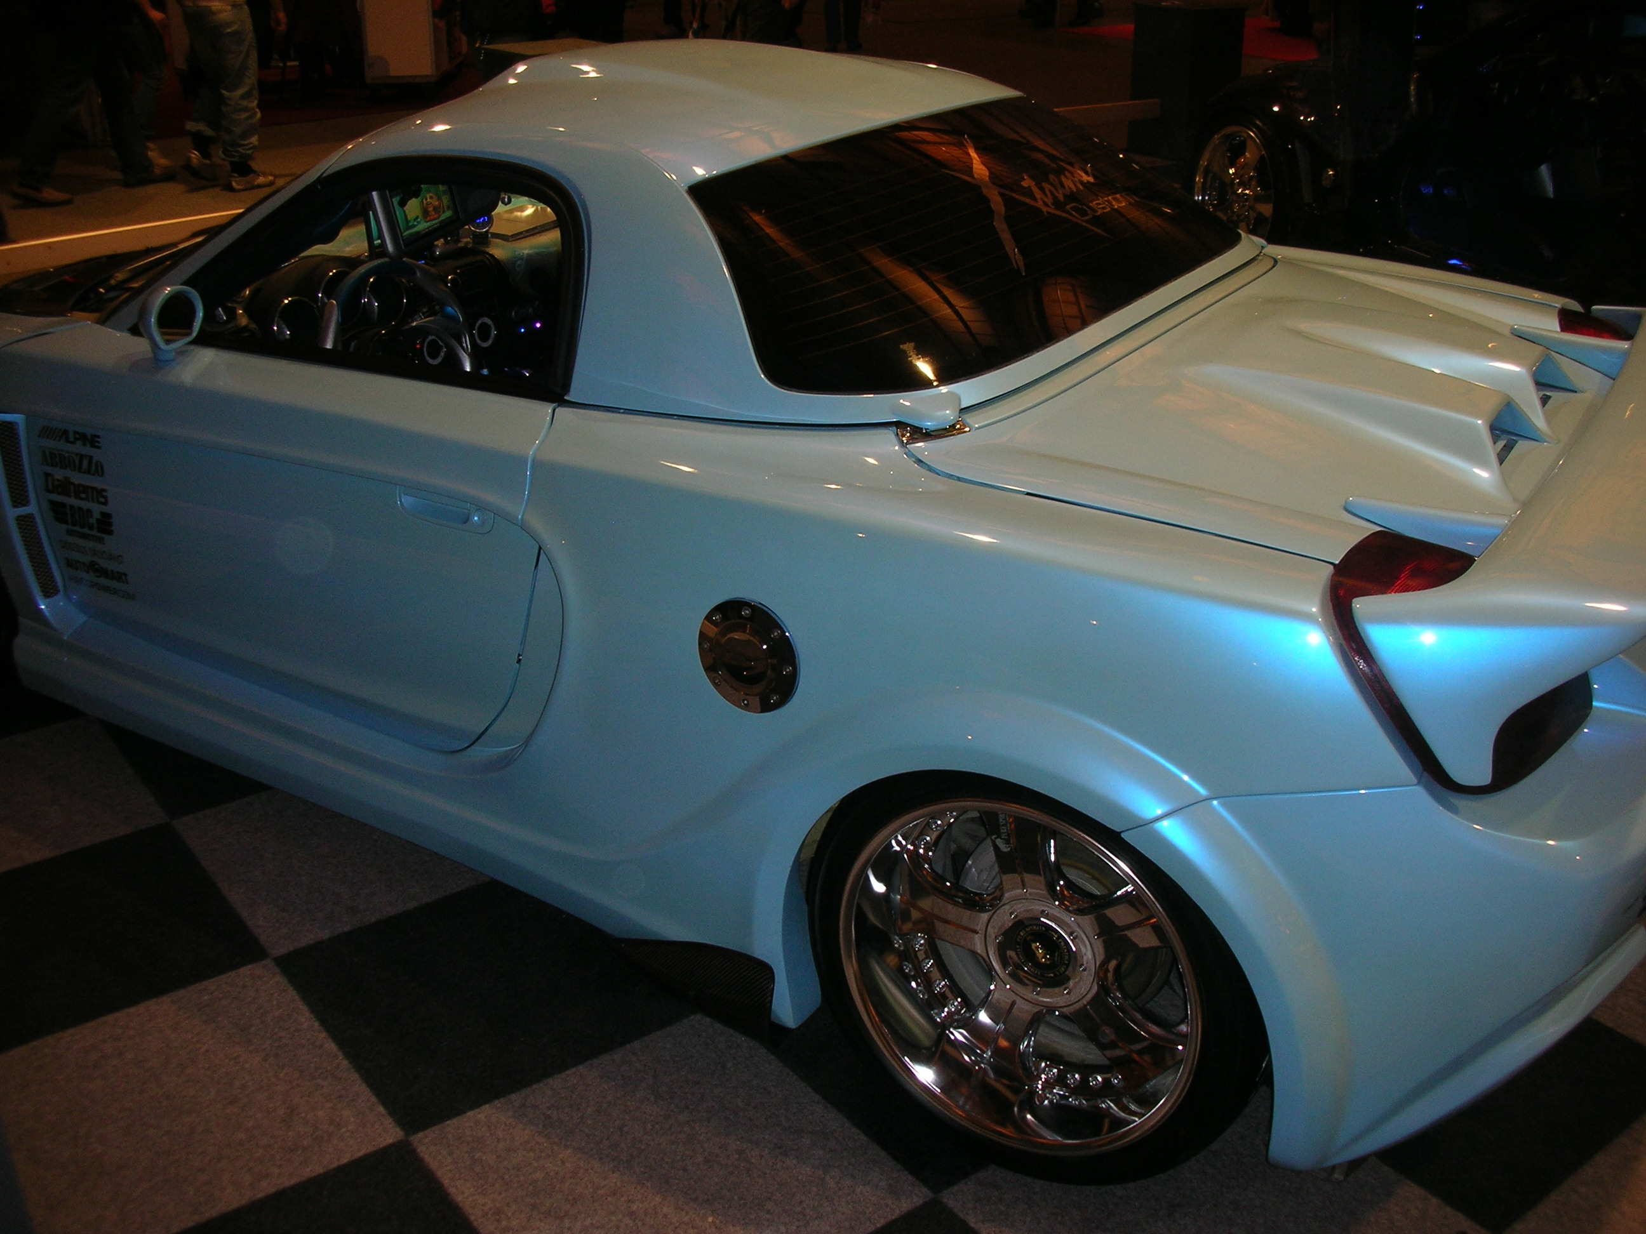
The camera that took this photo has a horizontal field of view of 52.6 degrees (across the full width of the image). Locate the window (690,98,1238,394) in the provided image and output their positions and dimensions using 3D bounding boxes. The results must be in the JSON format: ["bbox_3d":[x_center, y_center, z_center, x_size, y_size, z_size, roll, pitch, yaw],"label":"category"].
[{"bbox_3d":[0.258,-0.606,2.657,0.490,0.110,1.310,42,36,10],"label":"window"}]

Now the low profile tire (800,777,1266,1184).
[{"bbox_3d":[0.285,0.418,2.140,0.614,0.614,0.230,14,25,27],"label":"low profile tire"}]

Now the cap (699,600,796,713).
[{"bbox_3d":[-0.098,0.053,2.149,0.157,0.157,0.035,14,24,27],"label":"cap"}]

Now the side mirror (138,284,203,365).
[{"bbox_3d":[-1.016,-0.459,2.579,0.070,0.122,0.103,11,26,22],"label":"side mirror"}]

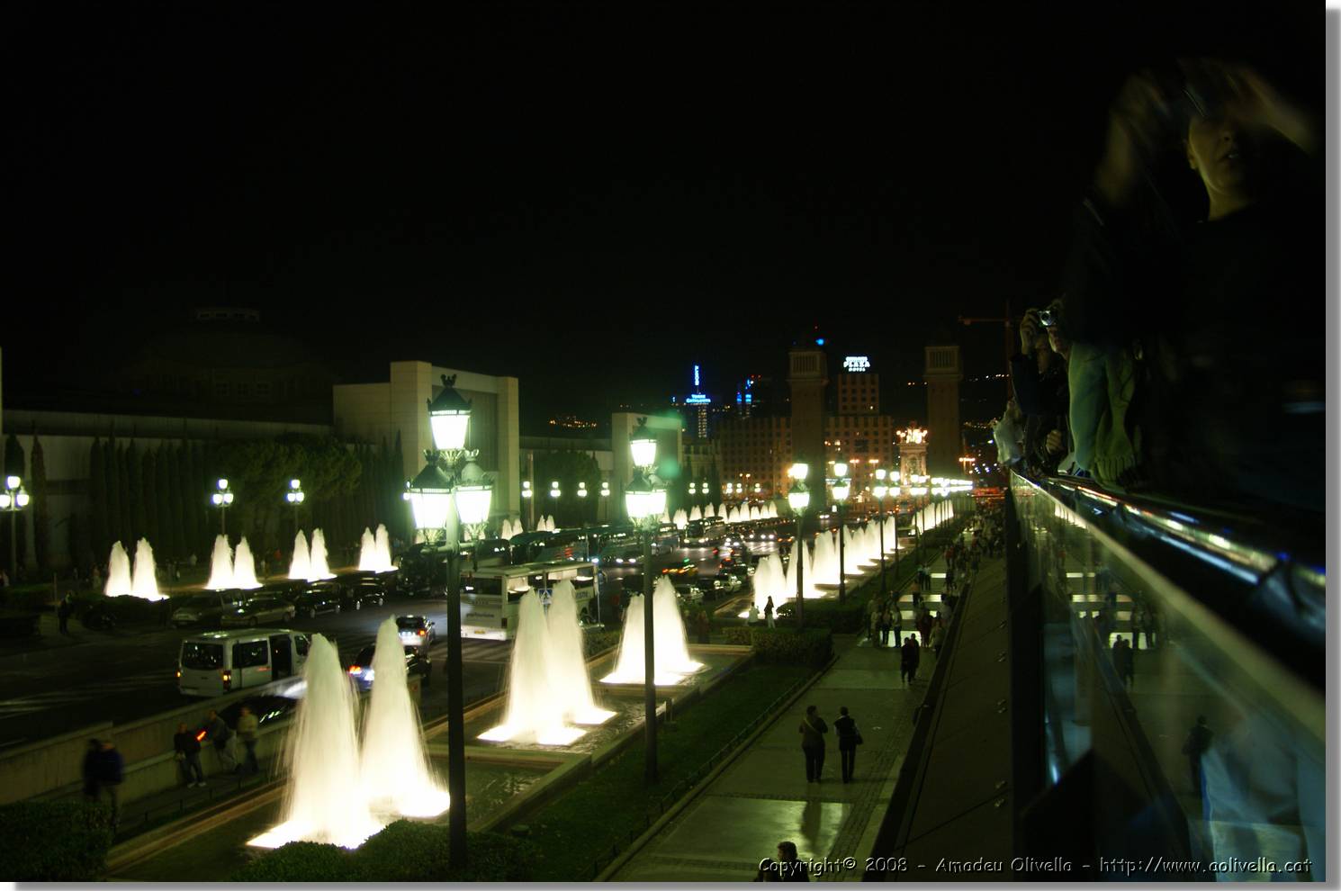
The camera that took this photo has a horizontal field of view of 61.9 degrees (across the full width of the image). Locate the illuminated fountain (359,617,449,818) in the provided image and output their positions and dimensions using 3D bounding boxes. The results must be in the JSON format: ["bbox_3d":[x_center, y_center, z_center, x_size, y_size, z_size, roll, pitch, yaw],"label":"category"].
[{"bbox_3d":[-5.636,5.663,23.800,1.750,3.800,1.750,-1,-2,16],"label":"illuminated fountain"}]

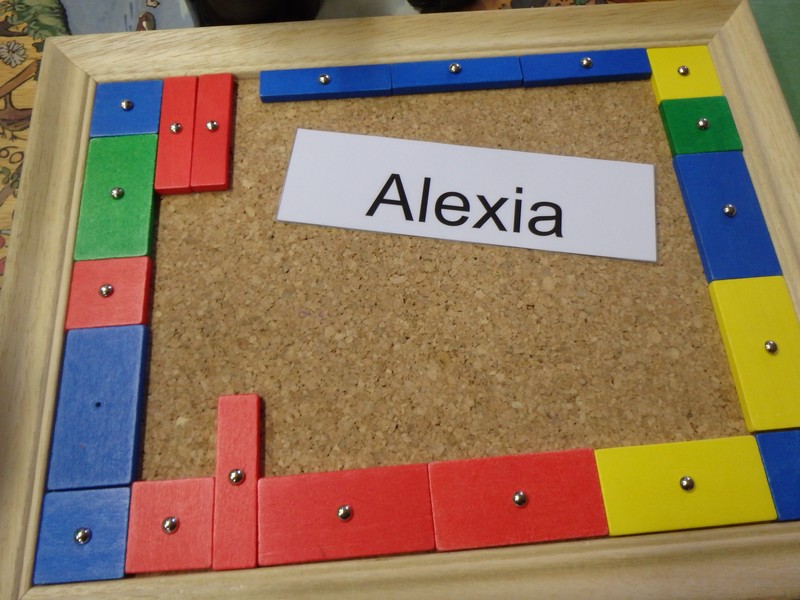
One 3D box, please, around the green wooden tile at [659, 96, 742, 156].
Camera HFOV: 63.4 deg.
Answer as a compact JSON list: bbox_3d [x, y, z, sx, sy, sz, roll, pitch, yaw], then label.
[{"bbox_3d":[0.113,-0.064,0.243,0.025,0.004,0.025,-4,68,-2],"label":"green wooden tile"}]

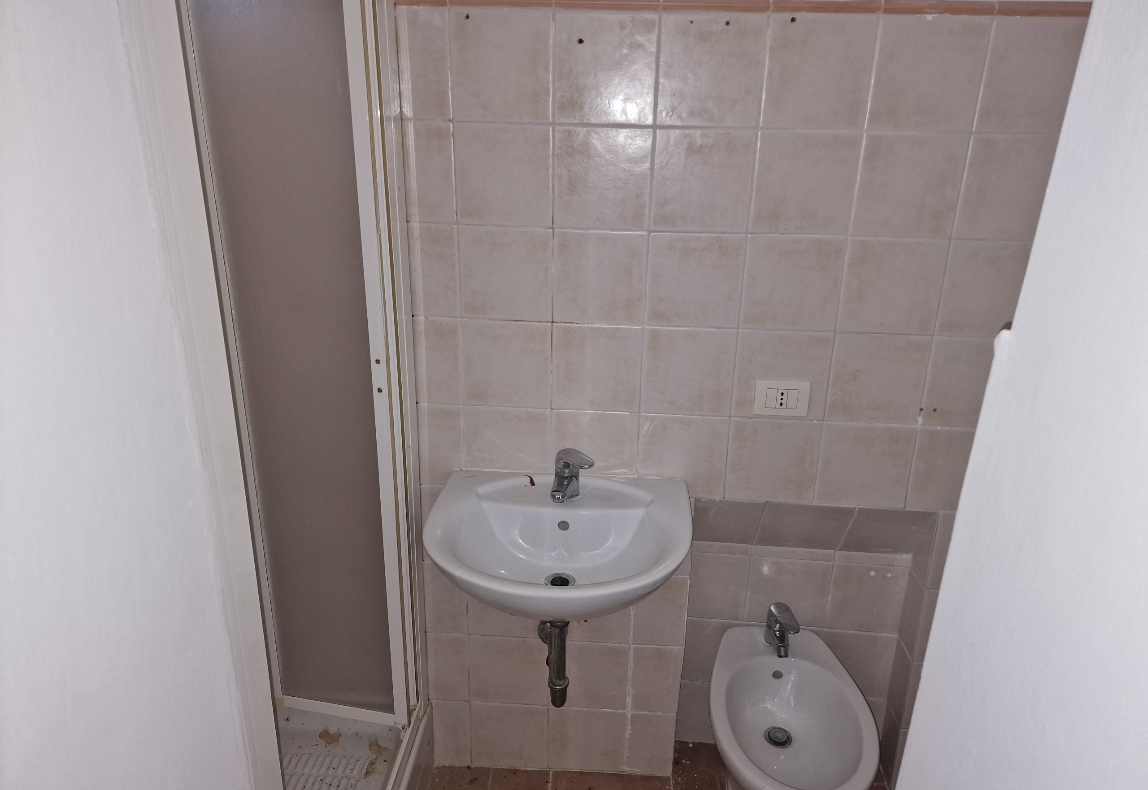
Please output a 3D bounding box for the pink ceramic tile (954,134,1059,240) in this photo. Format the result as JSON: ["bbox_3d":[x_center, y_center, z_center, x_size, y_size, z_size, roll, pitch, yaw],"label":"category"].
[{"bbox_3d":[0.869,-0.409,1.507,0.200,0.200,0.010,2,19,3],"label":"pink ceramic tile"}]

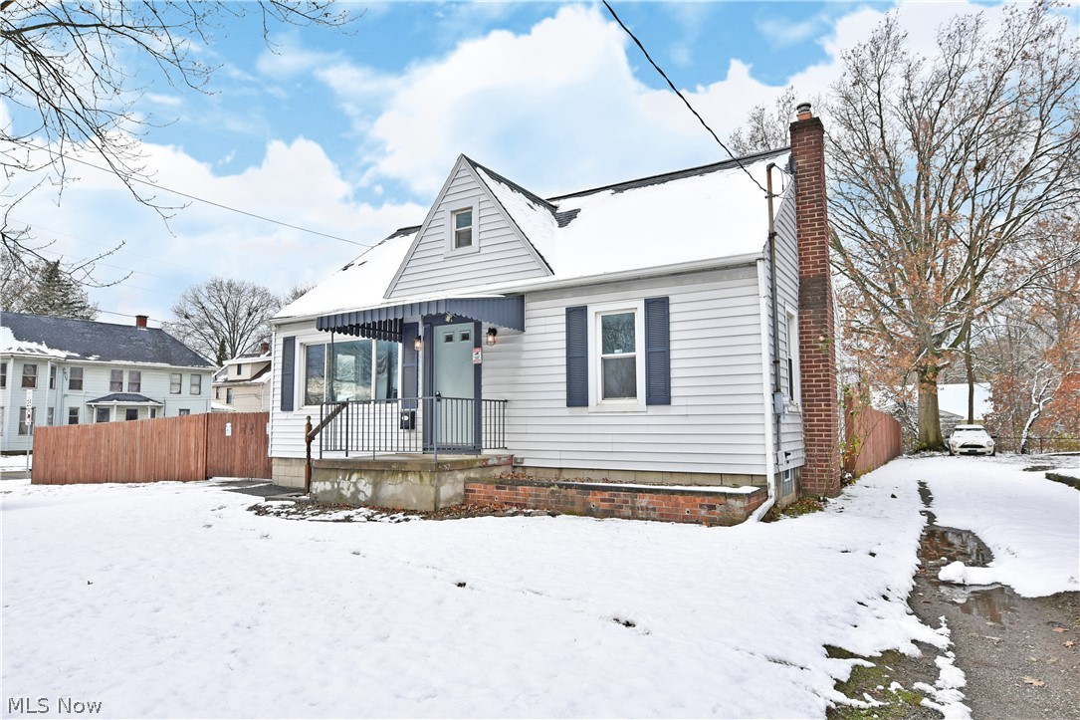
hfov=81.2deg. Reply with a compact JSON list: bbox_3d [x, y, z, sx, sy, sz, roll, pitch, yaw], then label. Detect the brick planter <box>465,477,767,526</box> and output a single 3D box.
[{"bbox_3d":[0.901,1.844,8.512,4.050,0.410,0.980,-4,-7,31],"label":"brick planter"}]

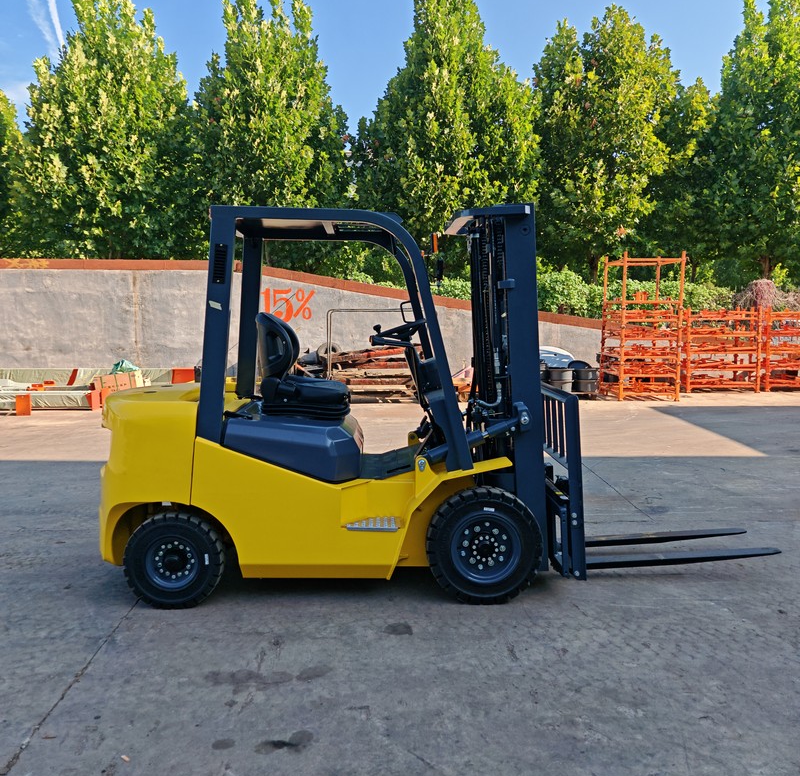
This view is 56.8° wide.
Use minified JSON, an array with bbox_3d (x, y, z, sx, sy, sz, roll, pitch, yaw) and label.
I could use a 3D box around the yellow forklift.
[{"bbox_3d":[0.272,0.044,4.695,4.171,2.269,1.240,0,5,-1],"label":"yellow forklift"}]

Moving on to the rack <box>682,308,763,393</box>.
[{"bbox_3d":[7.560,-0.903,17.733,1.714,1.925,1.150,0,5,0],"label":"rack"}]

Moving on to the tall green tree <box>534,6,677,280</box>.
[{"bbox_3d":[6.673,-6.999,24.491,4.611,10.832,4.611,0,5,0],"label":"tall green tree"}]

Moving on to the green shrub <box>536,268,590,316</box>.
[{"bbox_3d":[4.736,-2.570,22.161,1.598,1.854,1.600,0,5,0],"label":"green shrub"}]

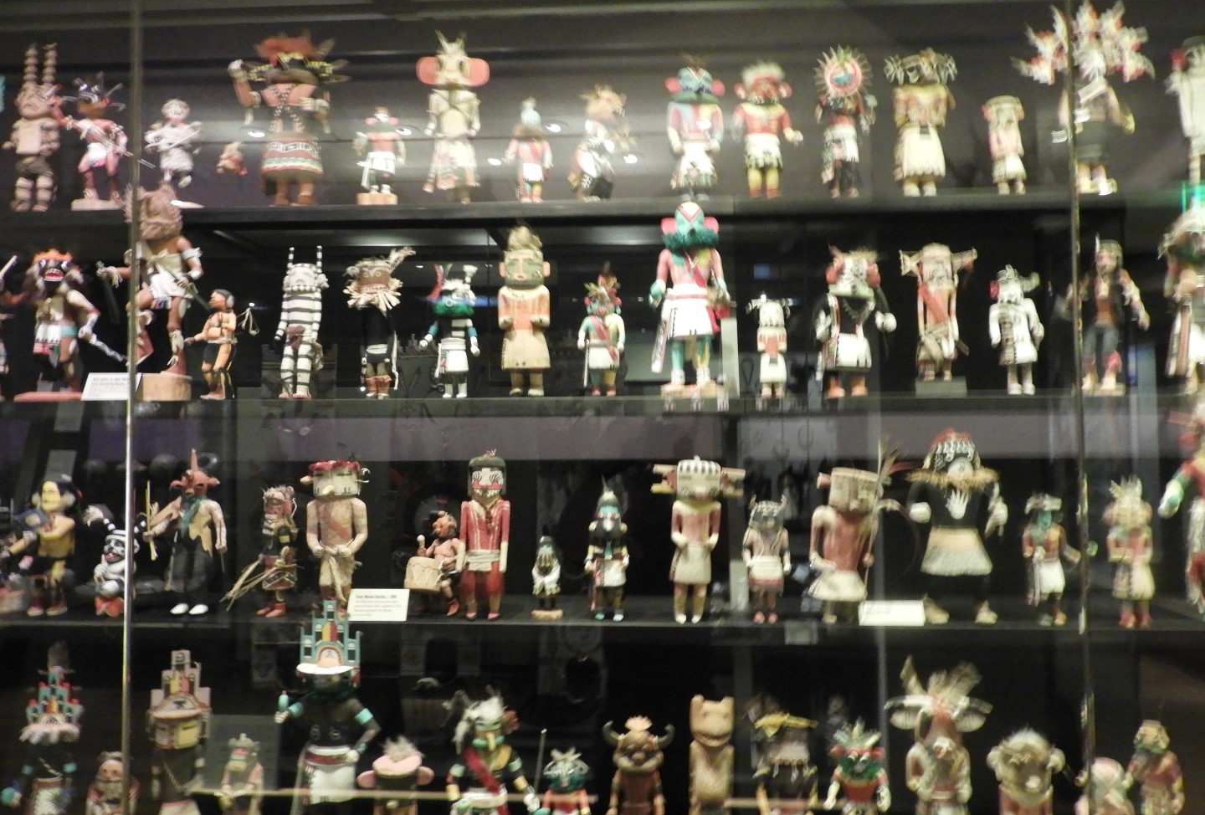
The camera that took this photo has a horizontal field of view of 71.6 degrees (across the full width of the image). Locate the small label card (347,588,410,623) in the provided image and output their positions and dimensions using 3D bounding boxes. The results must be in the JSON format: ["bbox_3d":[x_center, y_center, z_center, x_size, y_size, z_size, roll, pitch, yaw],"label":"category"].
[{"bbox_3d":[-0.412,0.365,1.538,0.109,0.057,0.008,0,-21,3],"label":"small label card"}]

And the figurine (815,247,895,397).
[{"bbox_3d":[0.493,-0.166,1.631,0.155,0.291,0.120,0,-2,7],"label":"figurine"}]

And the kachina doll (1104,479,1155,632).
[{"bbox_3d":[0.949,0.261,1.506,0.074,0.271,0.080,-1,-1,12],"label":"kachina doll"}]

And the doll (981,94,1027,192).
[{"bbox_3d":[0.819,-0.534,1.702,0.087,0.194,0.080,-1,-2,11],"label":"doll"}]

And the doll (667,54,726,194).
[{"bbox_3d":[0.174,-0.523,1.562,0.110,0.258,0.075,0,-1,3],"label":"doll"}]

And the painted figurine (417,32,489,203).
[{"bbox_3d":[-0.298,-0.578,1.665,0.142,0.338,0.110,0,-2,3],"label":"painted figurine"}]

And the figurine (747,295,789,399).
[{"bbox_3d":[0.319,-0.116,1.606,0.080,0.198,0.070,0,-2,0],"label":"figurine"}]

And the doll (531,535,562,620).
[{"bbox_3d":[-0.104,0.319,1.563,0.058,0.159,0.050,0,-1,3],"label":"doll"}]

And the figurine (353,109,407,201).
[{"bbox_3d":[-0.473,-0.537,1.778,0.106,0.201,0.085,0,-2,-10],"label":"figurine"}]

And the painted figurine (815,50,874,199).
[{"bbox_3d":[0.499,-0.587,1.720,0.119,0.304,0.105,-1,-2,15],"label":"painted figurine"}]

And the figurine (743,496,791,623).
[{"bbox_3d":[0.303,0.282,1.538,0.087,0.234,0.065,0,-1,6],"label":"figurine"}]

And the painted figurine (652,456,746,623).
[{"bbox_3d":[0.178,0.244,1.541,0.172,0.308,0.080,0,-1,5],"label":"painted figurine"}]

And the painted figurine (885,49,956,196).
[{"bbox_3d":[0.587,-0.526,1.541,0.127,0.267,0.100,0,-1,3],"label":"painted figurine"}]

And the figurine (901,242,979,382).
[{"bbox_3d":[0.649,-0.181,1.611,0.147,0.266,0.095,0,-2,4],"label":"figurine"}]

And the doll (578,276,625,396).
[{"bbox_3d":[-0.002,-0.145,1.660,0.092,0.241,0.080,0,-2,2],"label":"doll"}]

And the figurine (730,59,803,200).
[{"bbox_3d":[0.341,-0.575,1.730,0.144,0.276,0.110,0,-2,7],"label":"figurine"}]

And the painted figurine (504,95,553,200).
[{"bbox_3d":[-0.146,-0.506,1.644,0.093,0.203,0.070,0,-2,0],"label":"painted figurine"}]

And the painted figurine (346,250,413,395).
[{"bbox_3d":[-0.452,-0.170,1.687,0.130,0.305,0.110,0,-2,-6],"label":"painted figurine"}]

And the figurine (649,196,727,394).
[{"bbox_3d":[0.171,-0.217,1.638,0.156,0.371,0.130,0,-2,0],"label":"figurine"}]

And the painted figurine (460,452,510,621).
[{"bbox_3d":[-0.224,0.246,1.593,0.091,0.318,0.080,0,-2,-7],"label":"painted figurine"}]

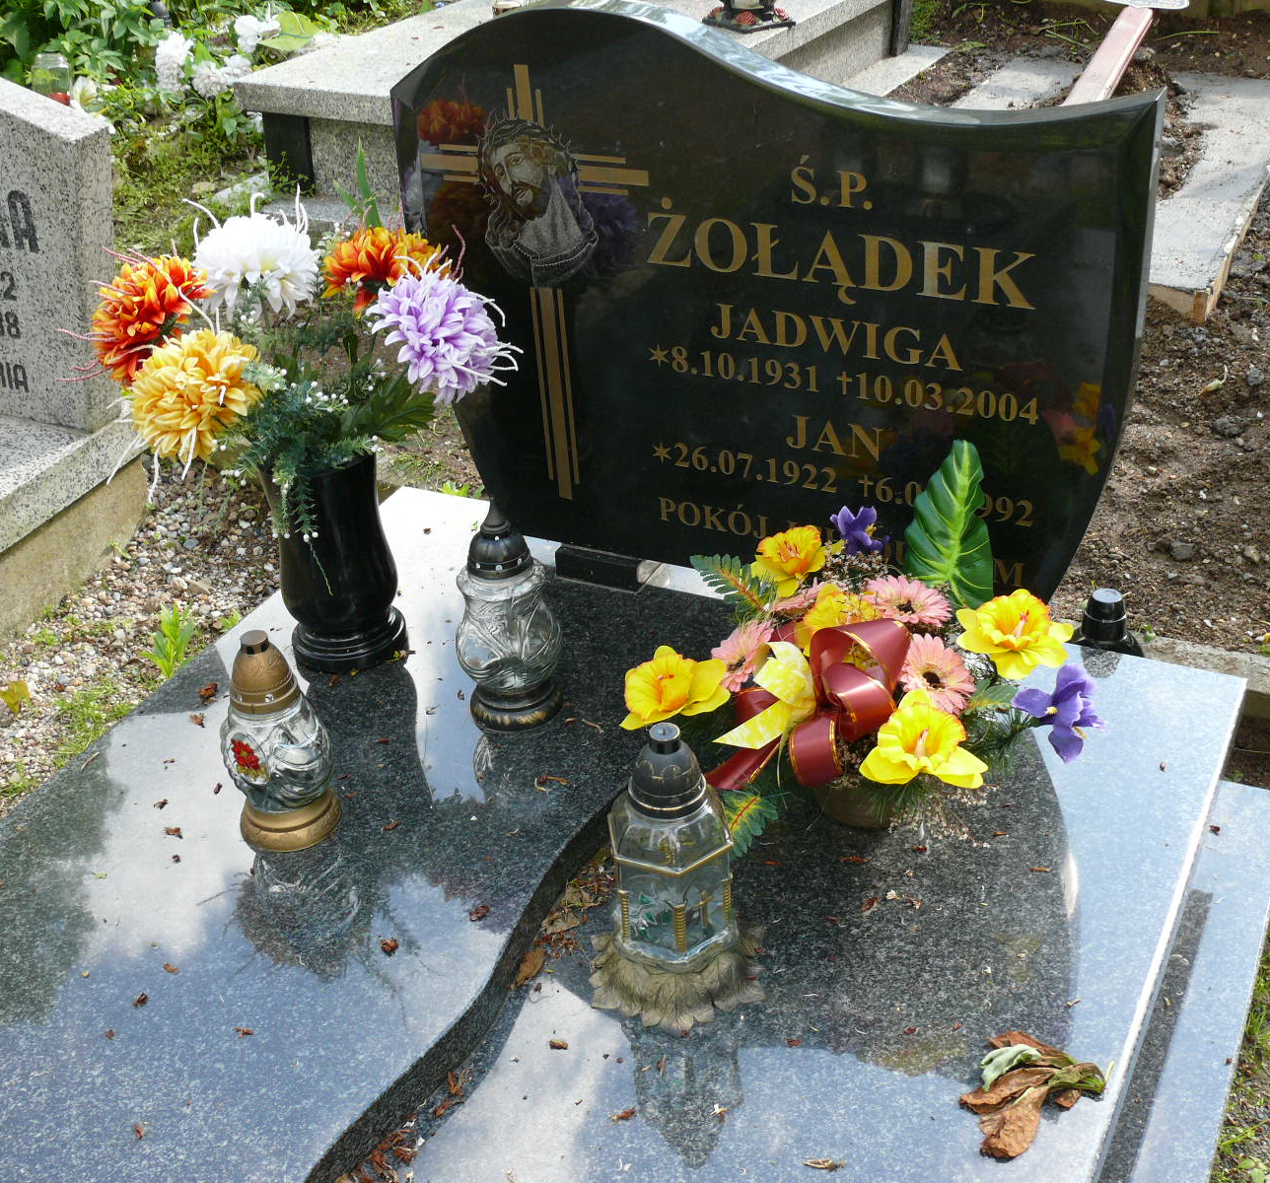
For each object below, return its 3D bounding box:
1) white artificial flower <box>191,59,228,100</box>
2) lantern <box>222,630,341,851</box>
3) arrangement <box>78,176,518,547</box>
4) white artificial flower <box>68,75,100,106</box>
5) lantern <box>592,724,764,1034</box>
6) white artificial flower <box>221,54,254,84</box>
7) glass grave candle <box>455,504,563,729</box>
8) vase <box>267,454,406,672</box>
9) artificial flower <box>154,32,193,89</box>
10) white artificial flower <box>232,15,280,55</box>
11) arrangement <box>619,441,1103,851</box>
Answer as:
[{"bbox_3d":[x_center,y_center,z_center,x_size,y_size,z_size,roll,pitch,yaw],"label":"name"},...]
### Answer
[{"bbox_3d":[-1.304,-1.573,4.900,0.115,0.115,0.105,-3,31,-1],"label":"white artificial flower"},{"bbox_3d":[-0.382,0.147,1.681,0.117,0.238,0.117,-3,32,2],"label":"lantern"},{"bbox_3d":[-0.379,-0.253,1.834,0.460,0.380,0.380,-4,32,0],"label":"arrangement"},{"bbox_3d":[-1.658,-1.508,4.800,0.095,0.100,0.090,-3,31,-1],"label":"white artificial flower"},{"bbox_3d":[0.033,0.241,1.448,0.160,0.283,0.160,3,33,11],"label":"lantern"},{"bbox_3d":[-1.234,-1.622,4.950,0.105,0.100,0.100,-3,31,-1],"label":"white artificial flower"},{"bbox_3d":[-0.149,0.015,1.832,0.121,0.270,0.121,-3,32,2],"label":"glass grave candle"},{"bbox_3d":[-0.370,-0.047,1.967,0.150,0.262,0.150,-3,32,2],"label":"vase"},{"bbox_3d":[-1.447,-1.663,5.000,0.120,0.170,0.110,-3,31,-1],"label":"artificial flower"},{"bbox_3d":[-1.222,-1.799,5.150,0.150,0.125,0.110,-3,31,-1],"label":"white artificial flower"},{"bbox_3d":[0.235,0.068,1.609,0.475,0.380,0.350,3,33,11],"label":"arrangement"}]

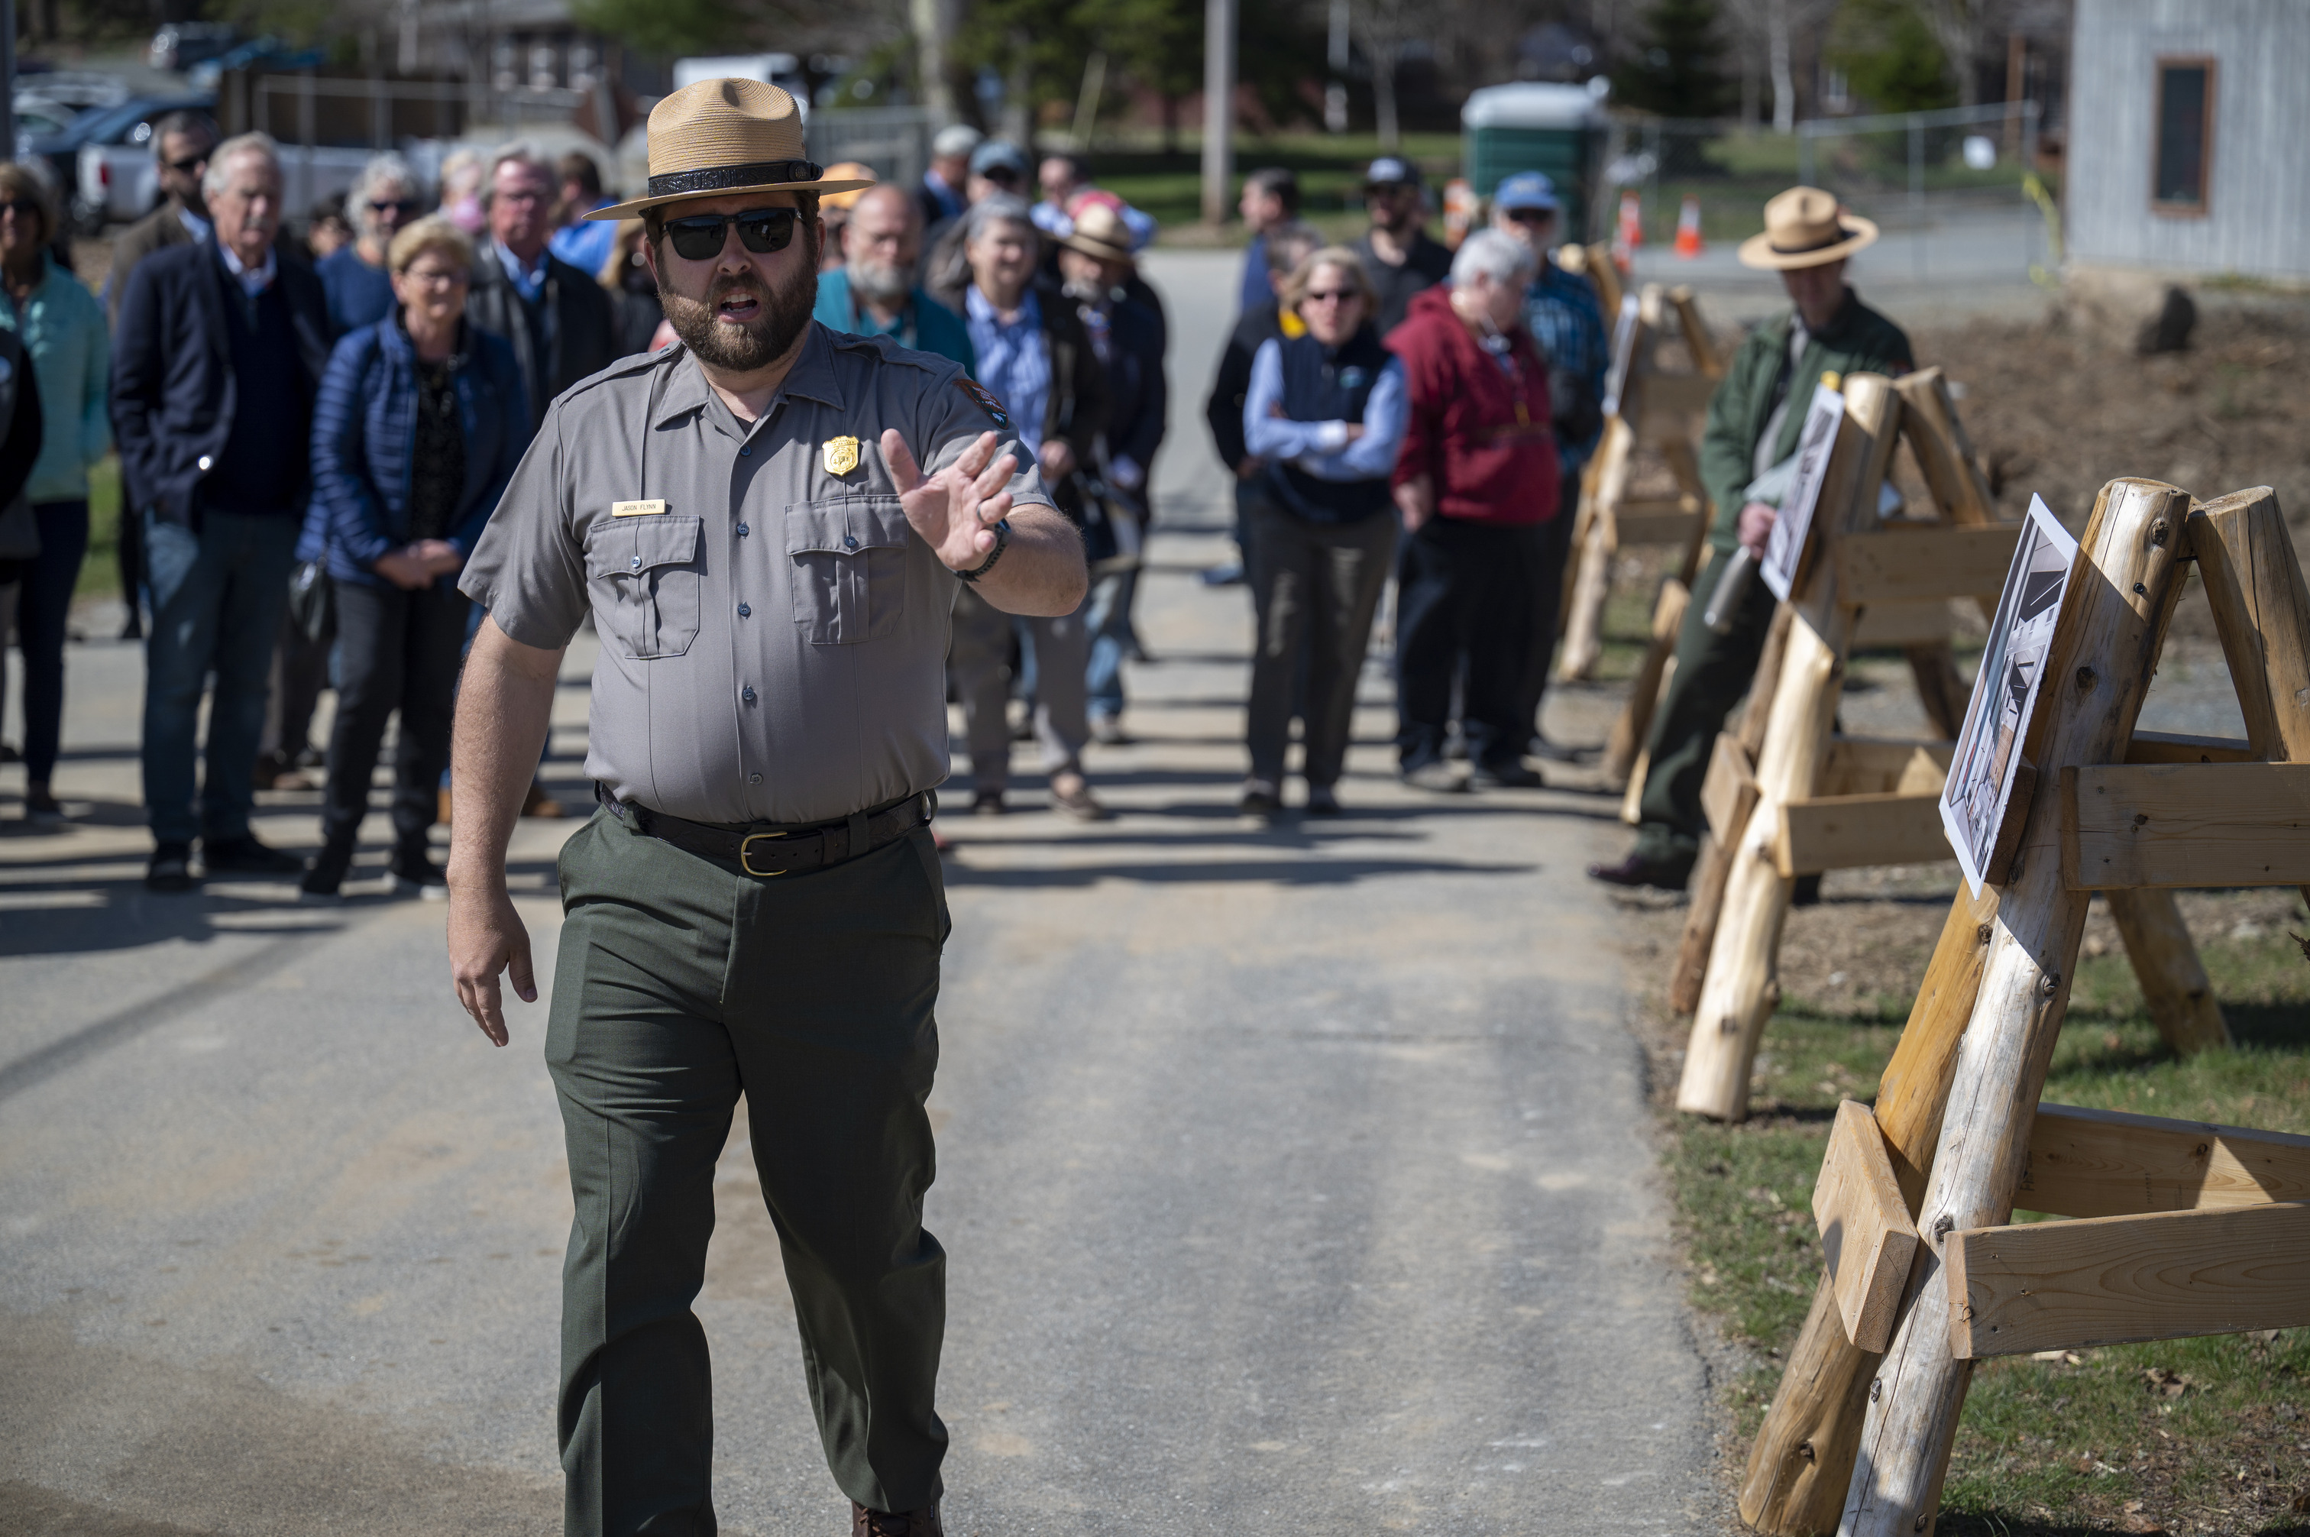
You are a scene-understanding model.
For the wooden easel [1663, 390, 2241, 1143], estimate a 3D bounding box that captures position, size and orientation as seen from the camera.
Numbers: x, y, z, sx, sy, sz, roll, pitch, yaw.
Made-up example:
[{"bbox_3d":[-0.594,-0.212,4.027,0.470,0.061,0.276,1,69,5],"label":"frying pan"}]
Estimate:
[{"bbox_3d":[1.567,-0.108,9.735,1.060,1.420,1.220,2,7,4],"label":"wooden easel"}]

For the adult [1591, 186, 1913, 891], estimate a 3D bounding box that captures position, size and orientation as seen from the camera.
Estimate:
[{"bbox_3d":[1.465,-0.557,11.796,0.520,1.710,0.540,-5,10,-43],"label":"adult"}]

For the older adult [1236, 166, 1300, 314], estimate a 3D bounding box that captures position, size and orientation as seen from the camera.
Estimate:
[{"bbox_3d":[0.469,-1.664,21.095,0.420,1.780,0.500,0,7,-11],"label":"older adult"}]

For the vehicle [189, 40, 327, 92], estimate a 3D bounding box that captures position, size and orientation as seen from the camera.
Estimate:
[{"bbox_3d":[-26.714,-20.853,145.000,1.820,1.550,4.500,7,9,41],"label":"vehicle"}]

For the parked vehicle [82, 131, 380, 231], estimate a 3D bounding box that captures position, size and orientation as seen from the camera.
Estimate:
[{"bbox_3d":[-14.328,-9.306,77.000,5.500,1.800,2.000,-2,7,-23],"label":"parked vehicle"}]

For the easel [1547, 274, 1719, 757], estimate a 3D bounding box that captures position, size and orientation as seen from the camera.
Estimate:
[{"bbox_3d":[1.943,-1.111,17.600,1.060,1.420,1.220,2,7,4],"label":"easel"}]

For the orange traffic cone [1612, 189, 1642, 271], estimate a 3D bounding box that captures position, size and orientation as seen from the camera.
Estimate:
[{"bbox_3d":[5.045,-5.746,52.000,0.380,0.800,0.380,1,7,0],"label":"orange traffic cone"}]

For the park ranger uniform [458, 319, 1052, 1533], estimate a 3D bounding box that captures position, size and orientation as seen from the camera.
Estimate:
[{"bbox_3d":[-0.447,0.253,5.400,0.660,1.480,0.500,2,7,3],"label":"park ranger uniform"}]

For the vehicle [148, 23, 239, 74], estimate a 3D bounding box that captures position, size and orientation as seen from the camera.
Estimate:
[{"bbox_3d":[-33.586,-25.109,170.000,1.900,1.750,4.700,6,8,32],"label":"vehicle"}]

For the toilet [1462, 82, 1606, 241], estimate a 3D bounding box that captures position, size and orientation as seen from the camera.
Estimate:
[{"bbox_3d":[3.524,-5.172,45.000,1.200,2.300,1.150,3,7,14],"label":"toilet"}]

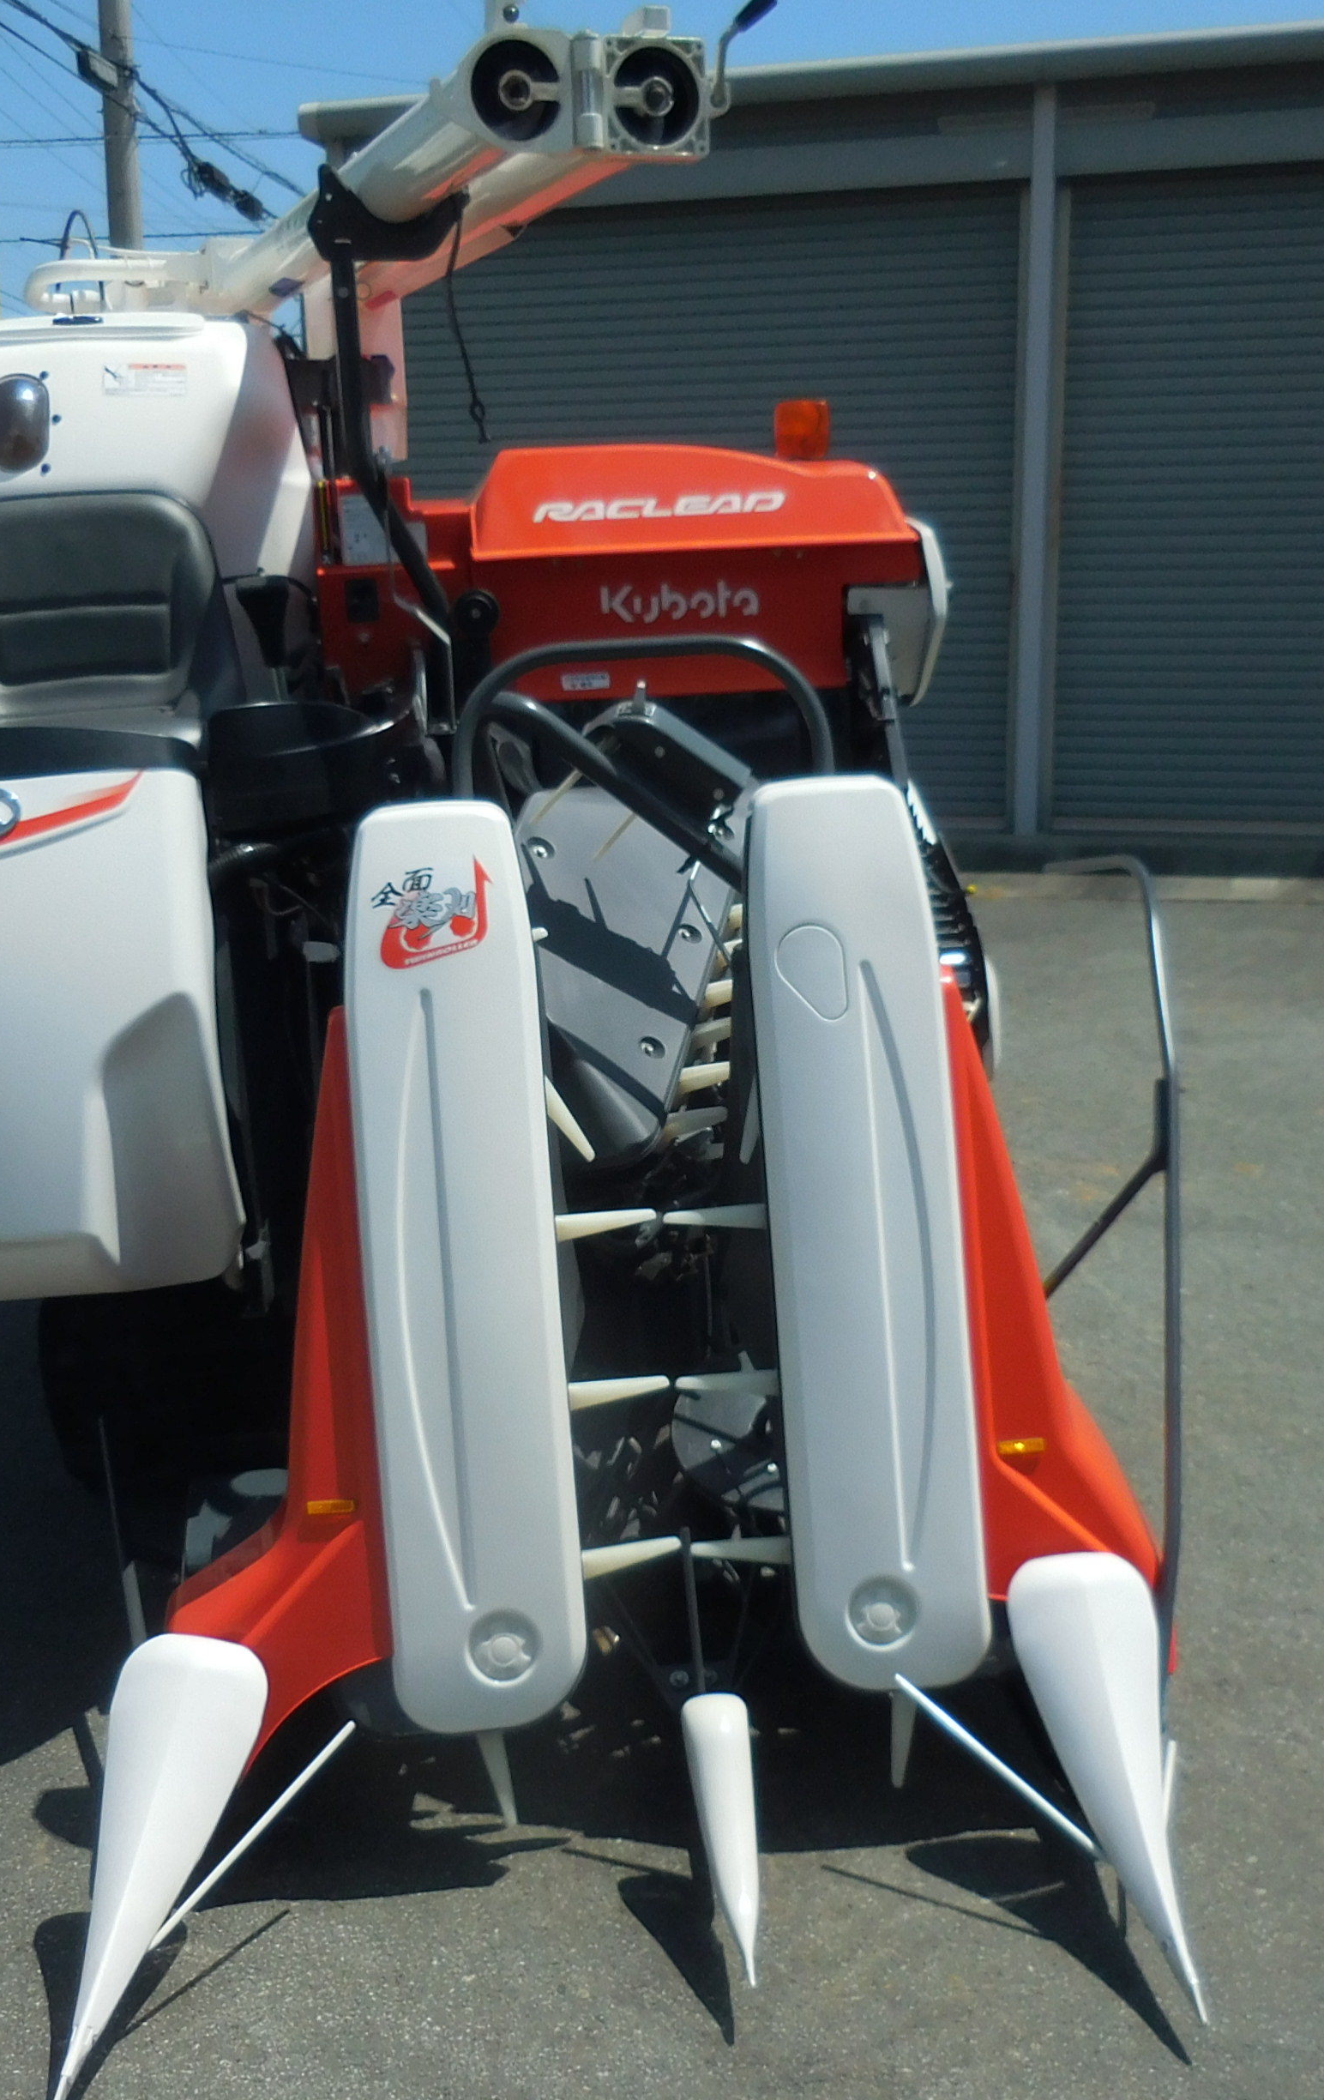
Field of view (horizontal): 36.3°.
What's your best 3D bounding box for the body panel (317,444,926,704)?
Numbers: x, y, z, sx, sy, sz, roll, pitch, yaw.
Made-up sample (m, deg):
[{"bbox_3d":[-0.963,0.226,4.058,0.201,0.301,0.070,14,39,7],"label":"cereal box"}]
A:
[{"bbox_3d":[-0.058,-0.804,3.450,1.000,0.430,0.400,-2,13,-7],"label":"body panel"}]

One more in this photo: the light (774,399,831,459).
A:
[{"bbox_3d":[0.242,-1.075,3.500,0.095,0.110,0.075,-2,13,-7],"label":"light"}]

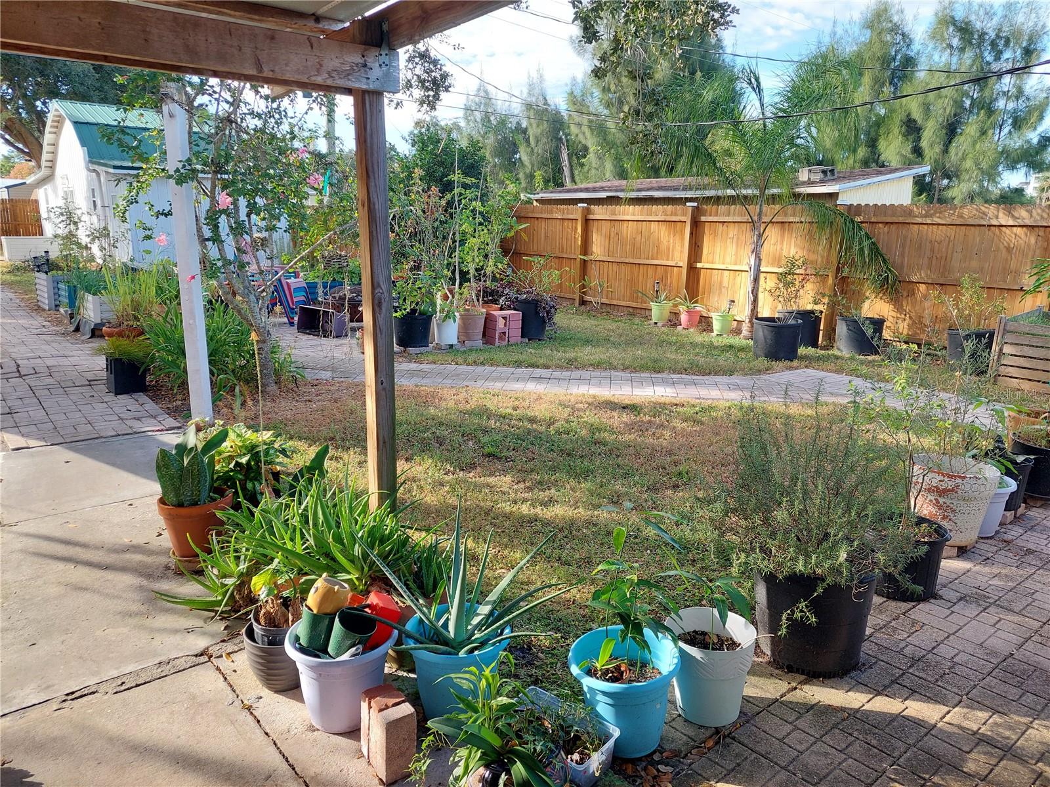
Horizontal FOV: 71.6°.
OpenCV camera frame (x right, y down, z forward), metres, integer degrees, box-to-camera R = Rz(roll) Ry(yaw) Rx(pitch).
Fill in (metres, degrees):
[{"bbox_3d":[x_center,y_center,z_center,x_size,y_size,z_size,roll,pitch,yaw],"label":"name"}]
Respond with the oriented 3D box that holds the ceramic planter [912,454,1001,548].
[{"bbox_3d":[2.146,0.546,3.681,0.385,0.370,0.385,1,13,0],"label":"ceramic planter"}]

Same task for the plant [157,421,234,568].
[{"bbox_3d":[-1.558,0.469,3.458,0.335,0.655,0.335,0,13,0],"label":"plant"}]

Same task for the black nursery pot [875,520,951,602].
[{"bbox_3d":[1.741,0.768,3.325,0.335,0.265,0.335,7,14,29],"label":"black nursery pot"}]

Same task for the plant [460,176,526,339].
[{"bbox_3d":[-0.434,-1.667,9.269,0.830,2.000,0.750,1,13,0],"label":"plant"}]

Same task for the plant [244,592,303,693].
[{"bbox_3d":[-0.868,0.861,2.571,0.235,0.335,0.235,0,13,0],"label":"plant"}]

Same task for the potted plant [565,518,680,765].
[{"bbox_3d":[0.312,0.759,2.283,0.350,0.700,0.360,2,13,9],"label":"potted plant"}]

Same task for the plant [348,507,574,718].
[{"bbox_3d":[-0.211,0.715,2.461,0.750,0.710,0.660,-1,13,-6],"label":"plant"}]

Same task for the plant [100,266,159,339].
[{"bbox_3d":[-4.622,-1.085,8.522,0.620,0.860,0.580,-6,14,-28],"label":"plant"}]

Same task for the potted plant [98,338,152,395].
[{"bbox_3d":[-3.320,-0.259,6.054,0.400,0.460,0.400,-7,14,-29],"label":"potted plant"}]

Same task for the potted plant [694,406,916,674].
[{"bbox_3d":[1.052,0.518,2.724,0.800,1.000,0.760,6,14,24],"label":"potted plant"}]

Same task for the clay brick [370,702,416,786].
[{"bbox_3d":[-0.397,1.035,2.181,0.097,0.200,0.105,-10,16,-38],"label":"clay brick"}]

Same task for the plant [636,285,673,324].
[{"bbox_3d":[2.011,-1.363,11.118,0.540,0.560,0.500,3,13,10],"label":"plant"}]

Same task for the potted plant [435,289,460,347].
[{"bbox_3d":[-0.985,-0.972,9.211,0.320,0.700,0.310,1,13,0],"label":"potted plant"}]

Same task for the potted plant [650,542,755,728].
[{"bbox_3d":[0.594,0.789,2.440,0.350,0.600,0.350,4,13,16],"label":"potted plant"}]

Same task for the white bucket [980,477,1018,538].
[{"bbox_3d":[2.446,0.602,3.963,0.350,0.280,0.350,0,13,0],"label":"white bucket"}]

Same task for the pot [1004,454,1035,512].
[{"bbox_3d":[2.707,0.494,4.133,0.290,0.300,0.290,0,13,0],"label":"pot"}]

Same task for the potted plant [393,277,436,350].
[{"bbox_3d":[-1.405,-1.004,9.138,0.580,0.860,0.580,0,13,0],"label":"potted plant"}]

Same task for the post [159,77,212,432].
[{"bbox_3d":[-2.228,-0.778,4.809,0.095,2.400,0.095,2,14,6],"label":"post"}]

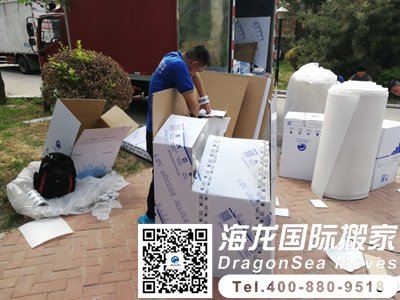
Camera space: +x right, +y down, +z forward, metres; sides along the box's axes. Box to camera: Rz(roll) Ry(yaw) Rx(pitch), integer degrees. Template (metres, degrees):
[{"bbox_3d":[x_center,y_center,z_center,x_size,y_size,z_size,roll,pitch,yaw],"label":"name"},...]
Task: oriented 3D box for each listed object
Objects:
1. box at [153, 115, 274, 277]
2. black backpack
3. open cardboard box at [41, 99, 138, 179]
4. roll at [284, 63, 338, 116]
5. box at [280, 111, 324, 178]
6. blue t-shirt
[{"bbox_3d":[0.193,0.271,2.466,0.750,0.940,1.040,4,21,11],"label":"box"},{"bbox_3d":[-1.413,0.241,3.067,0.340,0.430,0.220,-6,10,-31],"label":"black backpack"},{"bbox_3d":[-1.219,-0.049,3.348,0.660,0.820,0.540,-10,37,-44],"label":"open cardboard box"},{"bbox_3d":[1.542,-0.512,4.442,0.680,1.310,0.680,1,16,0],"label":"roll"},{"bbox_3d":[1.307,-0.073,3.980,0.470,0.710,0.550,6,16,16],"label":"box"},{"bbox_3d":[-0.274,-0.465,2.551,0.360,0.680,0.460,12,12,-25],"label":"blue t-shirt"}]

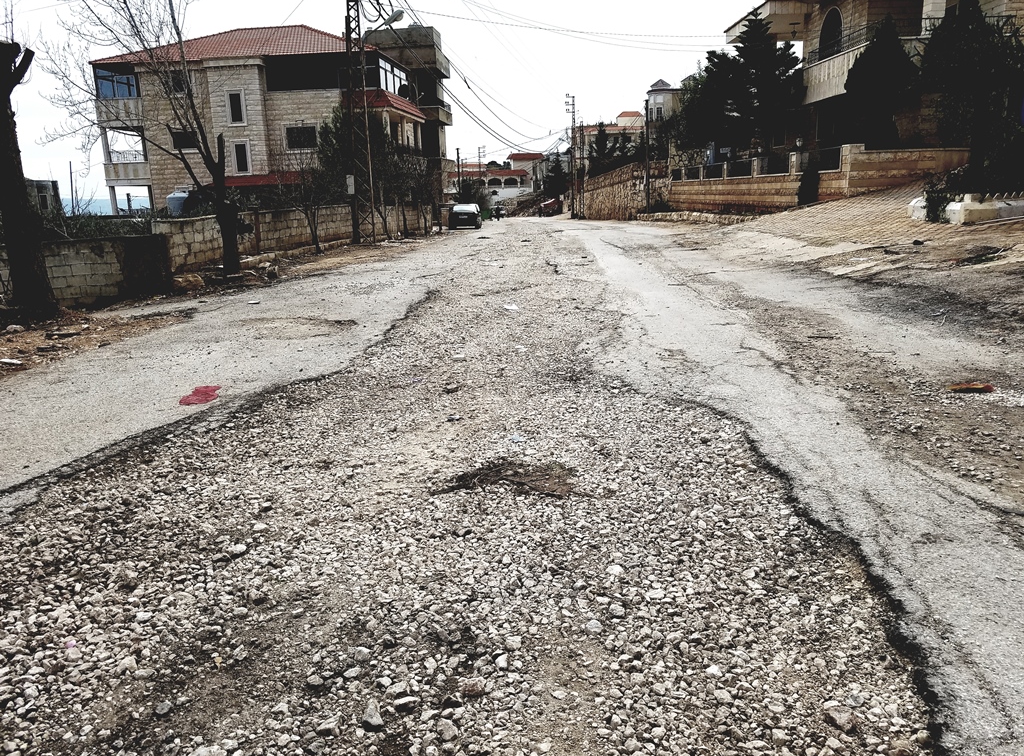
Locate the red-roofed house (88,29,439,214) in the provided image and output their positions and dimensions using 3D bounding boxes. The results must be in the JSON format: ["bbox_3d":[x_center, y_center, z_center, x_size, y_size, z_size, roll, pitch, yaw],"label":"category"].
[{"bbox_3d":[-14.136,-14.972,48.595,17.800,12.000,13.500,0,13,4],"label":"red-roofed house"}]

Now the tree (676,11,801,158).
[{"bbox_3d":[10.519,-12.962,35.207,5.500,7.055,5.200,-1,13,0],"label":"tree"}]

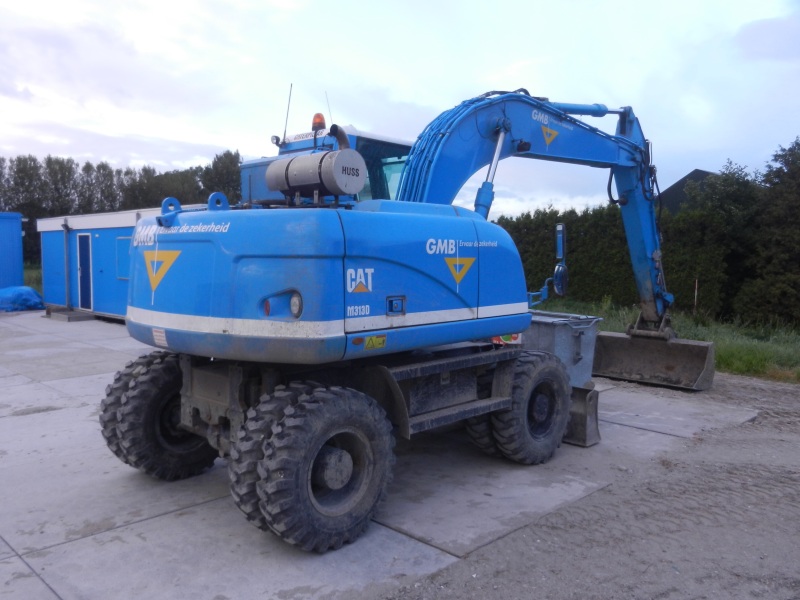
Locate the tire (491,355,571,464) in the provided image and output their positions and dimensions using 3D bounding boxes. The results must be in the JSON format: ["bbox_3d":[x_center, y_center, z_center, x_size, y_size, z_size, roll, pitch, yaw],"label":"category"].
[{"bbox_3d":[1.250,1.012,6.298,0.275,1.050,1.050,5,6,43],"label":"tire"}]

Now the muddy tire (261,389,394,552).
[{"bbox_3d":[-0.459,1.117,4.451,0.275,1.050,1.050,5,6,43],"label":"muddy tire"}]

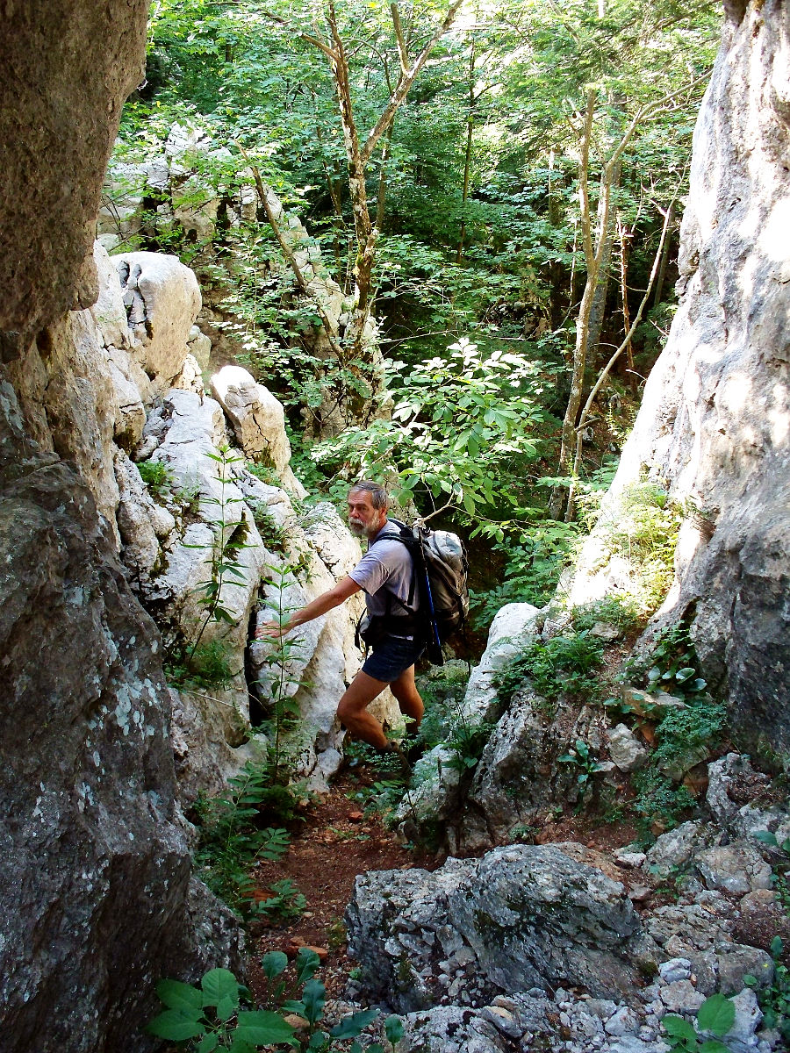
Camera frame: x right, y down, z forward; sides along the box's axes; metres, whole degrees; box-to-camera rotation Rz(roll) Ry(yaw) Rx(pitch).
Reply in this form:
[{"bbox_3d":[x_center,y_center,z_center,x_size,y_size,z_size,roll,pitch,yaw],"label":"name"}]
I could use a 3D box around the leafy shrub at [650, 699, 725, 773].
[{"bbox_3d":[1.096,0.784,4.100,0.290,0.280,0.280,0,8,0],"label":"leafy shrub"}]

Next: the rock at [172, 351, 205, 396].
[{"bbox_3d":[-1.189,-0.881,6.300,0.180,0.250,0.200,0,8,0],"label":"rock"}]

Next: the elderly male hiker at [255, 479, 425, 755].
[{"bbox_3d":[-0.253,0.467,5.050,0.800,1.420,0.520,-2,8,-11],"label":"elderly male hiker"}]

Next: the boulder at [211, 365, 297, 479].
[{"bbox_3d":[-0.836,-0.617,6.500,0.520,0.680,0.550,0,8,0],"label":"boulder"}]

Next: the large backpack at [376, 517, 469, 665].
[{"bbox_3d":[0.136,0.303,5.080,0.380,0.660,0.360,-9,8,-8],"label":"large backpack"}]

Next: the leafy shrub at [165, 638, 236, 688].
[{"bbox_3d":[-0.781,0.555,4.400,0.280,0.220,0.250,0,8,0],"label":"leafy shrub"}]

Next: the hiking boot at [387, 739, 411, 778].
[{"bbox_3d":[0.006,1.078,5.050,0.280,0.160,0.110,-8,11,-44],"label":"hiking boot"}]

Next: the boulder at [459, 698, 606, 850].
[{"bbox_3d":[0.558,0.997,4.420,0.600,0.620,0.550,0,8,0],"label":"boulder"}]

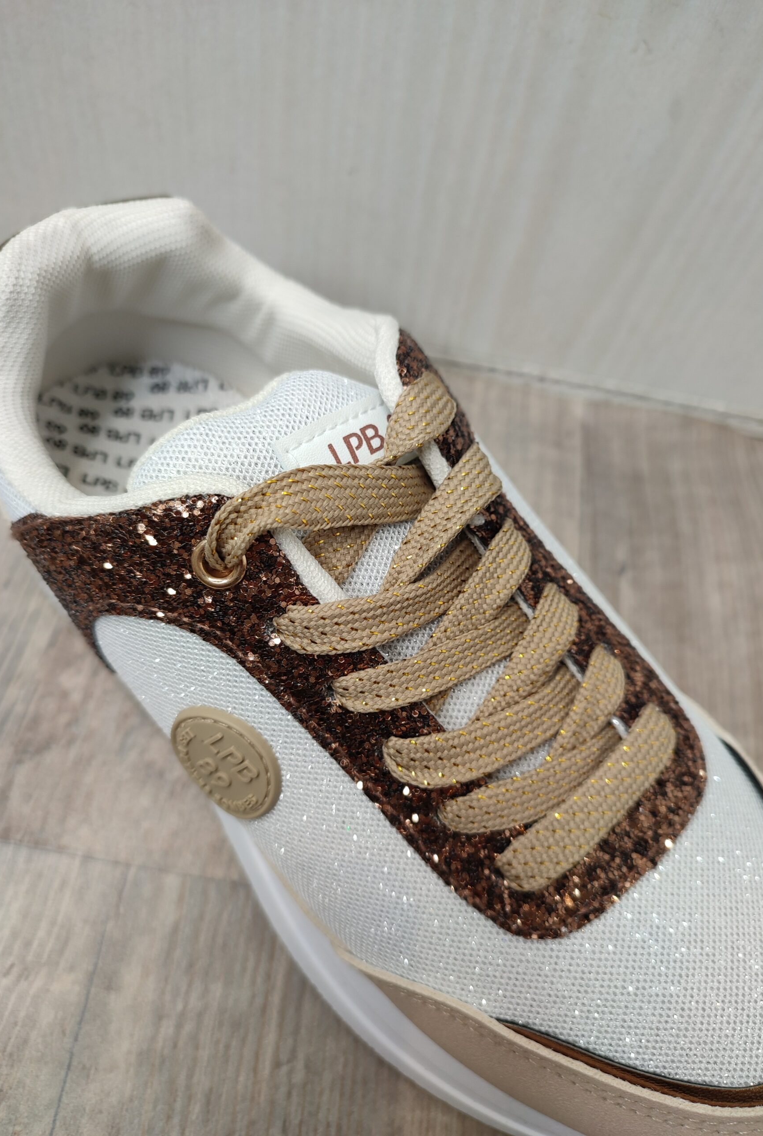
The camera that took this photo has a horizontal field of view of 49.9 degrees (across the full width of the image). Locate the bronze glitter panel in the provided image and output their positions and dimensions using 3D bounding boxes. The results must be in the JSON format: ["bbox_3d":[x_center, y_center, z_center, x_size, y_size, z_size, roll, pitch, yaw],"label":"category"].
[{"bbox_3d":[0.004,0.013,0.179,0.099,0.056,0.139,-34,68,-28],"label":"bronze glitter panel"}]

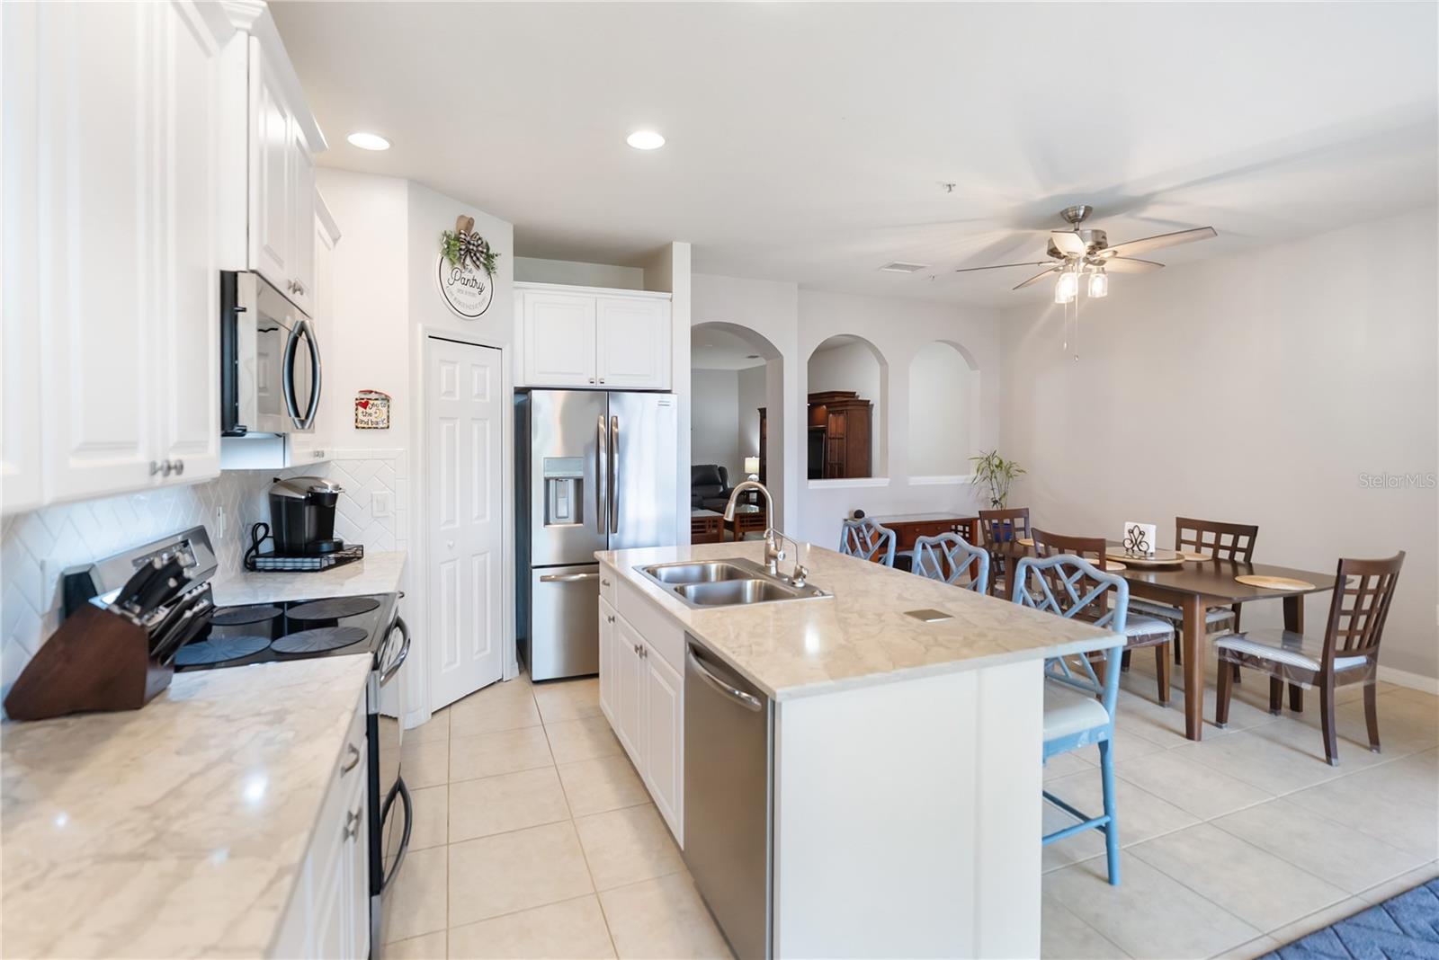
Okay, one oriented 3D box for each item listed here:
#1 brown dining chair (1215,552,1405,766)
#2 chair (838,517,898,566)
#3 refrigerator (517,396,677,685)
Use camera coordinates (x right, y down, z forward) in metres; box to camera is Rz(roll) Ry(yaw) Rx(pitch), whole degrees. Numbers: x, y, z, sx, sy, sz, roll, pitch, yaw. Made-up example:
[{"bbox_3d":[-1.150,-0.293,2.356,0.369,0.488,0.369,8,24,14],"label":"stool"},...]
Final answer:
[{"bbox_3d":[2.887,0.817,3.183,0.520,0.965,0.530,-1,3,-22],"label":"brown dining chair"},{"bbox_3d":[0.586,0.758,3.416,0.530,1.080,0.480,-1,3,-22],"label":"chair"},{"bbox_3d":[-0.864,0.336,4.450,0.915,1.790,0.770,-1,3,-22],"label":"refrigerator"}]

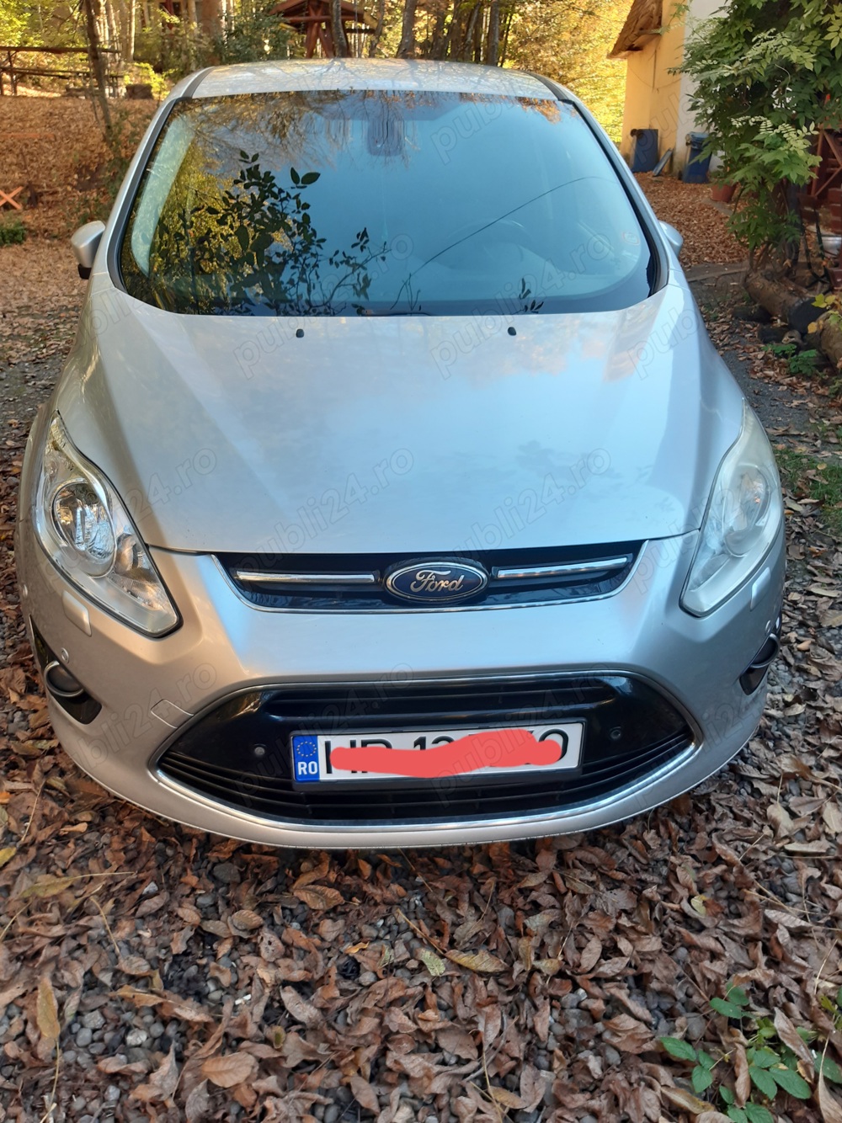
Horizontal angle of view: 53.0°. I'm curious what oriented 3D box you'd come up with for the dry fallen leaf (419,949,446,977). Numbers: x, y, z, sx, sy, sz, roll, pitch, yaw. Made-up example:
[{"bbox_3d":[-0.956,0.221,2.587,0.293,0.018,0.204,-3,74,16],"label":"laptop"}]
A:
[{"bbox_3d":[0.021,0.760,1.603,0.033,0.018,0.068,-15,32,-28],"label":"dry fallen leaf"}]

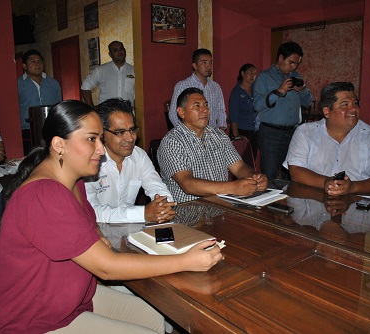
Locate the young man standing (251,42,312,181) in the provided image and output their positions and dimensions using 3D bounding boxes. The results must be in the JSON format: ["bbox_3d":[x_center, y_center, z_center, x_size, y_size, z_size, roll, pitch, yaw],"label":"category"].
[{"bbox_3d":[0.693,-0.035,2.741,0.550,1.700,0.450,-6,9,-30],"label":"young man standing"}]

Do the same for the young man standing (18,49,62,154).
[{"bbox_3d":[-1.331,-0.174,3.475,0.520,1.760,0.330,-5,9,-29],"label":"young man standing"}]

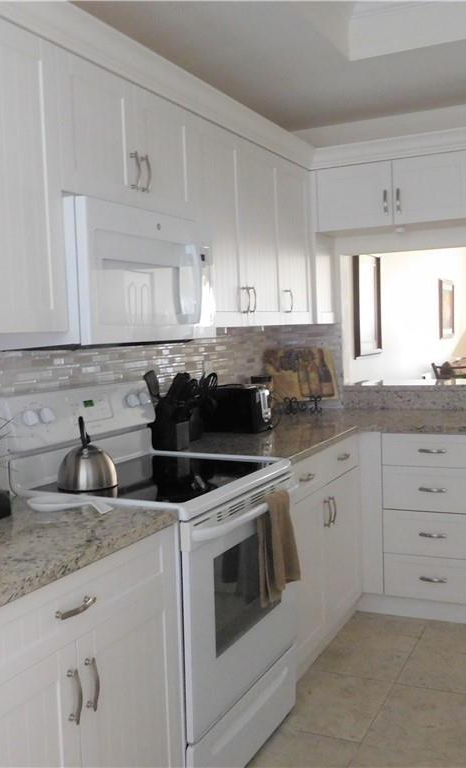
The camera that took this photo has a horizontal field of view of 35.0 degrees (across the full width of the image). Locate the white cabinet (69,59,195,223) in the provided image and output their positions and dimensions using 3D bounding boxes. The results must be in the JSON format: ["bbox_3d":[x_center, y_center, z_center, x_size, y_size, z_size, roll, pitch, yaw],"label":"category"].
[{"bbox_3d":[-0.461,-0.744,2.404,0.342,0.383,0.749,-1,4,26],"label":"white cabinet"}]

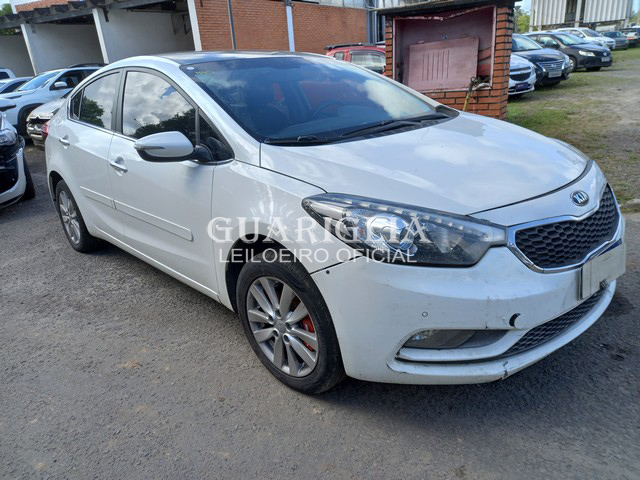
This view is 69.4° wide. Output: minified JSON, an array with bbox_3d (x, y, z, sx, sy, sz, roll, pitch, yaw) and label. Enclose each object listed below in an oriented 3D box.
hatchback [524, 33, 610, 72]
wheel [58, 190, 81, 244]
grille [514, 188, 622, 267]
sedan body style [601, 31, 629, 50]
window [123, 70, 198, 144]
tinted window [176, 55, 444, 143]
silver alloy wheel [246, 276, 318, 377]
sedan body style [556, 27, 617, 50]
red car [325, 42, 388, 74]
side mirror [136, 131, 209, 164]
[{"bbox_3d":[9.858,-7.769,19.146,1.700,1.470,4.250,-11,23,-23],"label":"hatchback"},{"bbox_3d":[-1.975,-0.206,3.767,0.170,0.430,0.430,-23,27,-39],"label":"wheel"},{"bbox_3d":[1.004,-0.041,1.785,0.880,0.220,0.160,-19,25,-40],"label":"grille"},{"bbox_3d":[23.195,-15.904,37.031,1.760,1.470,4.450,-9,21,-9],"label":"sedan body style"},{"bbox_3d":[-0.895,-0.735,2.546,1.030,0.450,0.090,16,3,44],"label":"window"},{"bbox_3d":[-0.030,-0.818,2.504,1.280,0.130,1.060,-23,51,-39],"label":"tinted window"},{"bbox_3d":[-0.109,0.339,1.936,0.445,0.445,0.180,15,25,42],"label":"silver alloy wheel"},{"bbox_3d":[15.662,-11.986,27.935,1.720,1.470,4.300,-13,23,-26],"label":"sedan body style"},{"bbox_3d":[1.188,-3.507,10.242,4.350,1.560,1.710,5,23,24],"label":"red car"},{"bbox_3d":[-0.610,-0.383,1.896,0.250,0.150,0.170,-23,27,-39],"label":"side mirror"}]

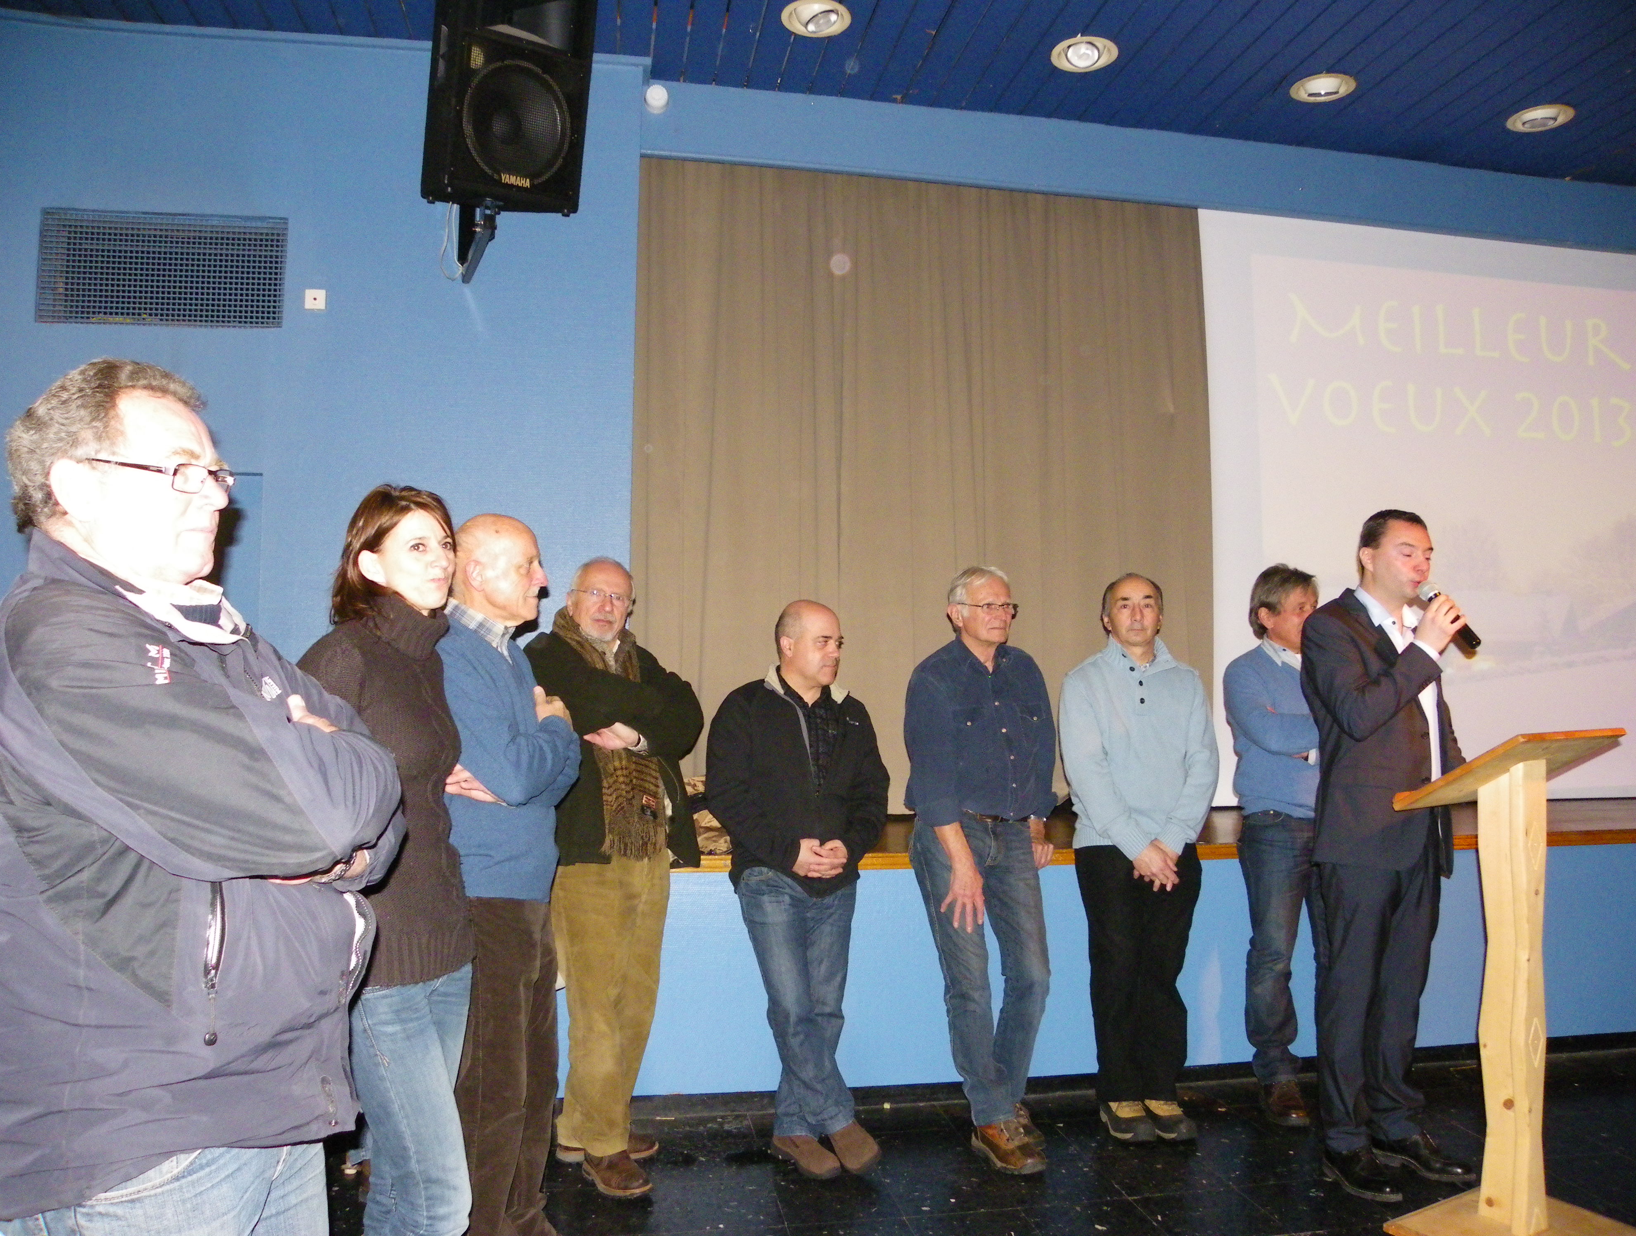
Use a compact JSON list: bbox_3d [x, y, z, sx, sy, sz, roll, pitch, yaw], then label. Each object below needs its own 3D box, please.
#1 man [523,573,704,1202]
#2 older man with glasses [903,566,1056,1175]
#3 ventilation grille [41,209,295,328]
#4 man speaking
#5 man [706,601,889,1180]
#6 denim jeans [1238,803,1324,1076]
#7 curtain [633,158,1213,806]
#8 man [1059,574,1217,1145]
[{"bbox_3d":[-0.563,0.676,3.442,0.500,1.690,0.400,3,-4,-40],"label":"man"},{"bbox_3d":[0.495,0.692,3.684,0.490,1.700,0.430,2,-4,-25],"label":"older man with glasses"},{"bbox_3d":[-2.439,-1.302,4.608,0.880,0.425,0.040,1,-3,-10],"label":"ventilation grille"},{"bbox_3d":[1.560,0.604,3.346,0.500,1.810,0.440,3,-4,-38],"label":"man speaking"},{"bbox_3d":[-0.036,0.739,3.595,0.530,1.600,0.440,2,-4,-25],"label":"man"},{"bbox_3d":[1.495,1.036,3.930,0.410,0.870,0.280,2,-4,-25],"label":"denim jeans"},{"bbox_3d":[0.496,-0.554,5.330,2.600,2.780,0.130,1,-3,-10],"label":"curtain"},{"bbox_3d":[0.983,0.704,3.813,0.510,1.690,0.380,1,-3,-13],"label":"man"}]

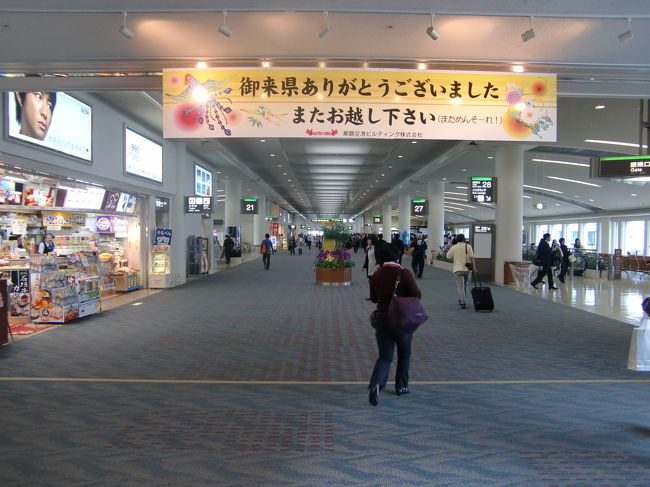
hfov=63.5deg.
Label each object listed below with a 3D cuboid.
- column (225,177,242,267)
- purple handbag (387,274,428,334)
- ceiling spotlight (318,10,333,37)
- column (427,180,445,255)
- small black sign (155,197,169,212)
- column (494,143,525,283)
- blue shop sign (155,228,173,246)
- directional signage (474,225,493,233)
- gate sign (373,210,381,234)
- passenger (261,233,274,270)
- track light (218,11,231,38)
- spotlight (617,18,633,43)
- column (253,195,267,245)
[{"bbox_3d":[-5.192,-1.284,29.959,0.930,4.780,0.930,0,1,0],"label":"column"},{"bbox_3d":[0.801,0.592,5.100,0.420,0.550,0.200,0,1,-27],"label":"purple handbag"},{"bbox_3d":[0.006,-1.875,4.500,0.075,0.210,0.125,-1,1,-33],"label":"ceiling spotlight"},{"bbox_3d":[6.358,-1.188,29.759,0.930,4.780,0.930,0,1,0],"label":"column"},{"bbox_3d":[-5.200,-1.231,16.850,0.120,0.430,1.250,0,1,0],"label":"small black sign"},{"bbox_3d":[6.270,-0.983,17.709,0.930,4.780,0.930,0,1,0],"label":"column"},{"bbox_3d":[-4.892,-0.182,15.950,0.530,0.540,0.060,0,1,-7],"label":"blue shop sign"},{"bbox_3d":[5.699,-0.529,18.900,0.650,0.290,0.150,0,1,0],"label":"directional signage"},{"bbox_3d":[5.445,-2.414,54.000,0.950,1.000,0.200,0,1,0],"label":"gate sign"},{"bbox_3d":[-2.674,0.370,24.485,0.560,1.700,0.480,1,1,6],"label":"passenger"},{"bbox_3d":[-0.857,-1.875,4.500,0.075,0.210,0.125,1,1,30],"label":"track light"},{"bbox_3d":[3.020,-2.148,5.300,0.150,0.220,0.100,1,1,37],"label":"spotlight"},{"bbox_3d":[-5.265,-1.462,42.900,1.000,4.830,1.000,0,1,0],"label":"column"}]

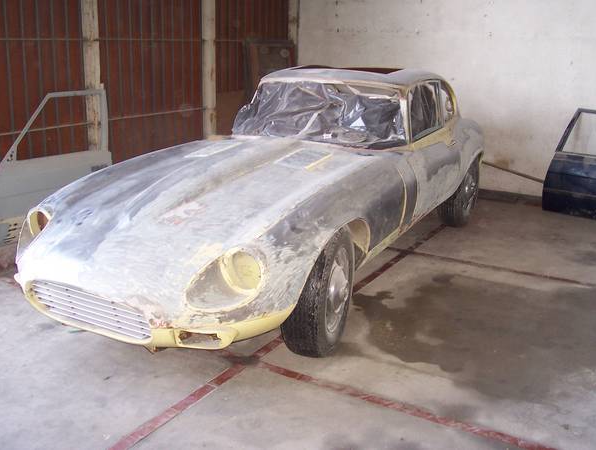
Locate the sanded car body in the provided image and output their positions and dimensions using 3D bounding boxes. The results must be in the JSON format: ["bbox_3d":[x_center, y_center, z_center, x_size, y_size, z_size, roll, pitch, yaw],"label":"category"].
[{"bbox_3d":[0.178,-0.461,4.474,1.660,1.195,4.600,9,17,26],"label":"sanded car body"}]

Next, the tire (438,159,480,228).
[{"bbox_3d":[1.332,-0.302,5.297,0.200,0.648,0.648,9,17,26],"label":"tire"}]

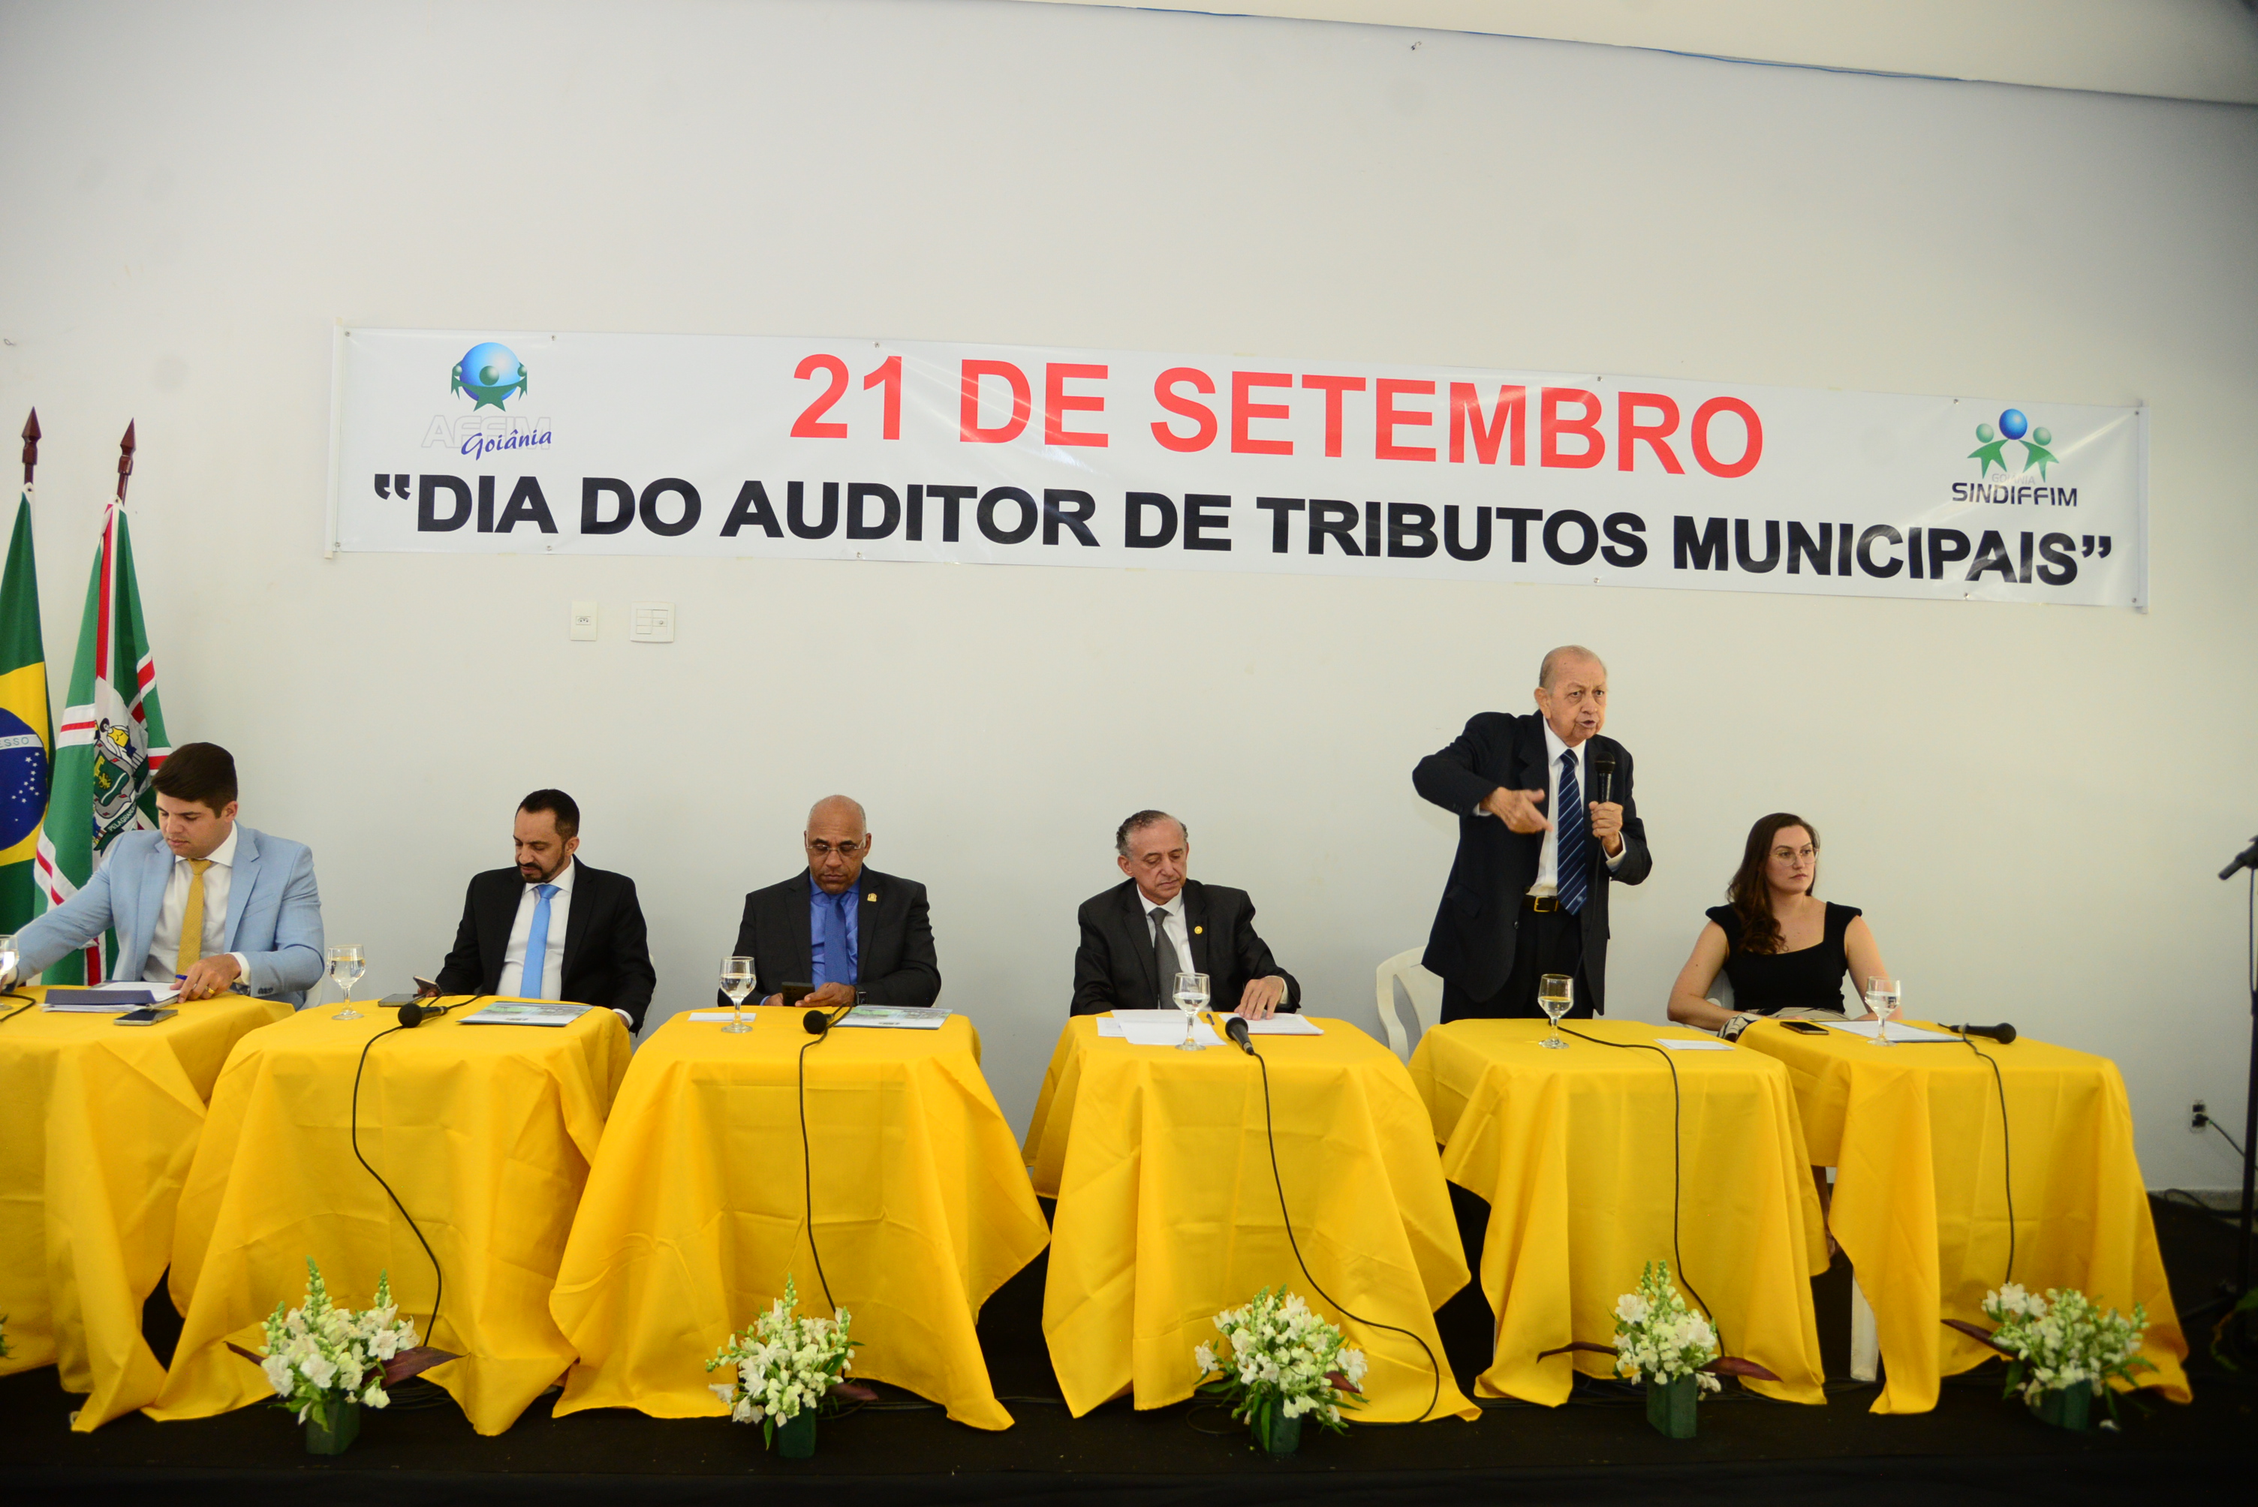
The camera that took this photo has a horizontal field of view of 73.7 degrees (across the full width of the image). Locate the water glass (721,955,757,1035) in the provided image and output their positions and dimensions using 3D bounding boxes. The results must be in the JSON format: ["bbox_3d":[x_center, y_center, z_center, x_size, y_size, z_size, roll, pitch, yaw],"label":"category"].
[{"bbox_3d":[-0.886,0.548,3.421,0.085,0.161,0.085,2,-2,-4],"label":"water glass"}]

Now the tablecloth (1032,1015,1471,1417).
[{"bbox_3d":[0.235,0.994,3.419,0.907,0.690,0.869,2,-2,-3],"label":"tablecloth"}]

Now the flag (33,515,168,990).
[{"bbox_3d":[-2.856,0.047,4.206,0.400,1.470,0.220,2,-2,-4],"label":"flag"}]

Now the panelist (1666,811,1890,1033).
[{"bbox_3d":[1.748,0.780,4.037,0.560,1.245,0.680,1,-2,7],"label":"panelist"}]

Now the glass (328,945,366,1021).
[{"bbox_3d":[-1.793,0.520,3.458,0.081,0.170,0.081,1,-2,0],"label":"glass"}]

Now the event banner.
[{"bbox_3d":[0.460,-0.874,4.712,5.743,0.683,0.020,2,-2,-4],"label":"event banner"}]

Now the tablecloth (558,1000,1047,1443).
[{"bbox_3d":[-0.679,0.987,3.398,0.970,0.725,0.890,2,-2,-6],"label":"tablecloth"}]

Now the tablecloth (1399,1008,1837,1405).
[{"bbox_3d":[1.079,1.017,3.487,0.813,0.690,0.803,2,-2,-8],"label":"tablecloth"}]

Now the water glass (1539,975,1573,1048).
[{"bbox_3d":[0.982,0.589,3.472,0.081,0.170,0.081,1,-2,0],"label":"water glass"}]

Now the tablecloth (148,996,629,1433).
[{"bbox_3d":[-1.527,0.946,3.276,0.832,0.690,0.879,2,-2,-14],"label":"tablecloth"}]

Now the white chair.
[{"bbox_3d":[0.952,0.994,4.326,0.440,0.865,0.510,2,-2,-4],"label":"white chair"}]

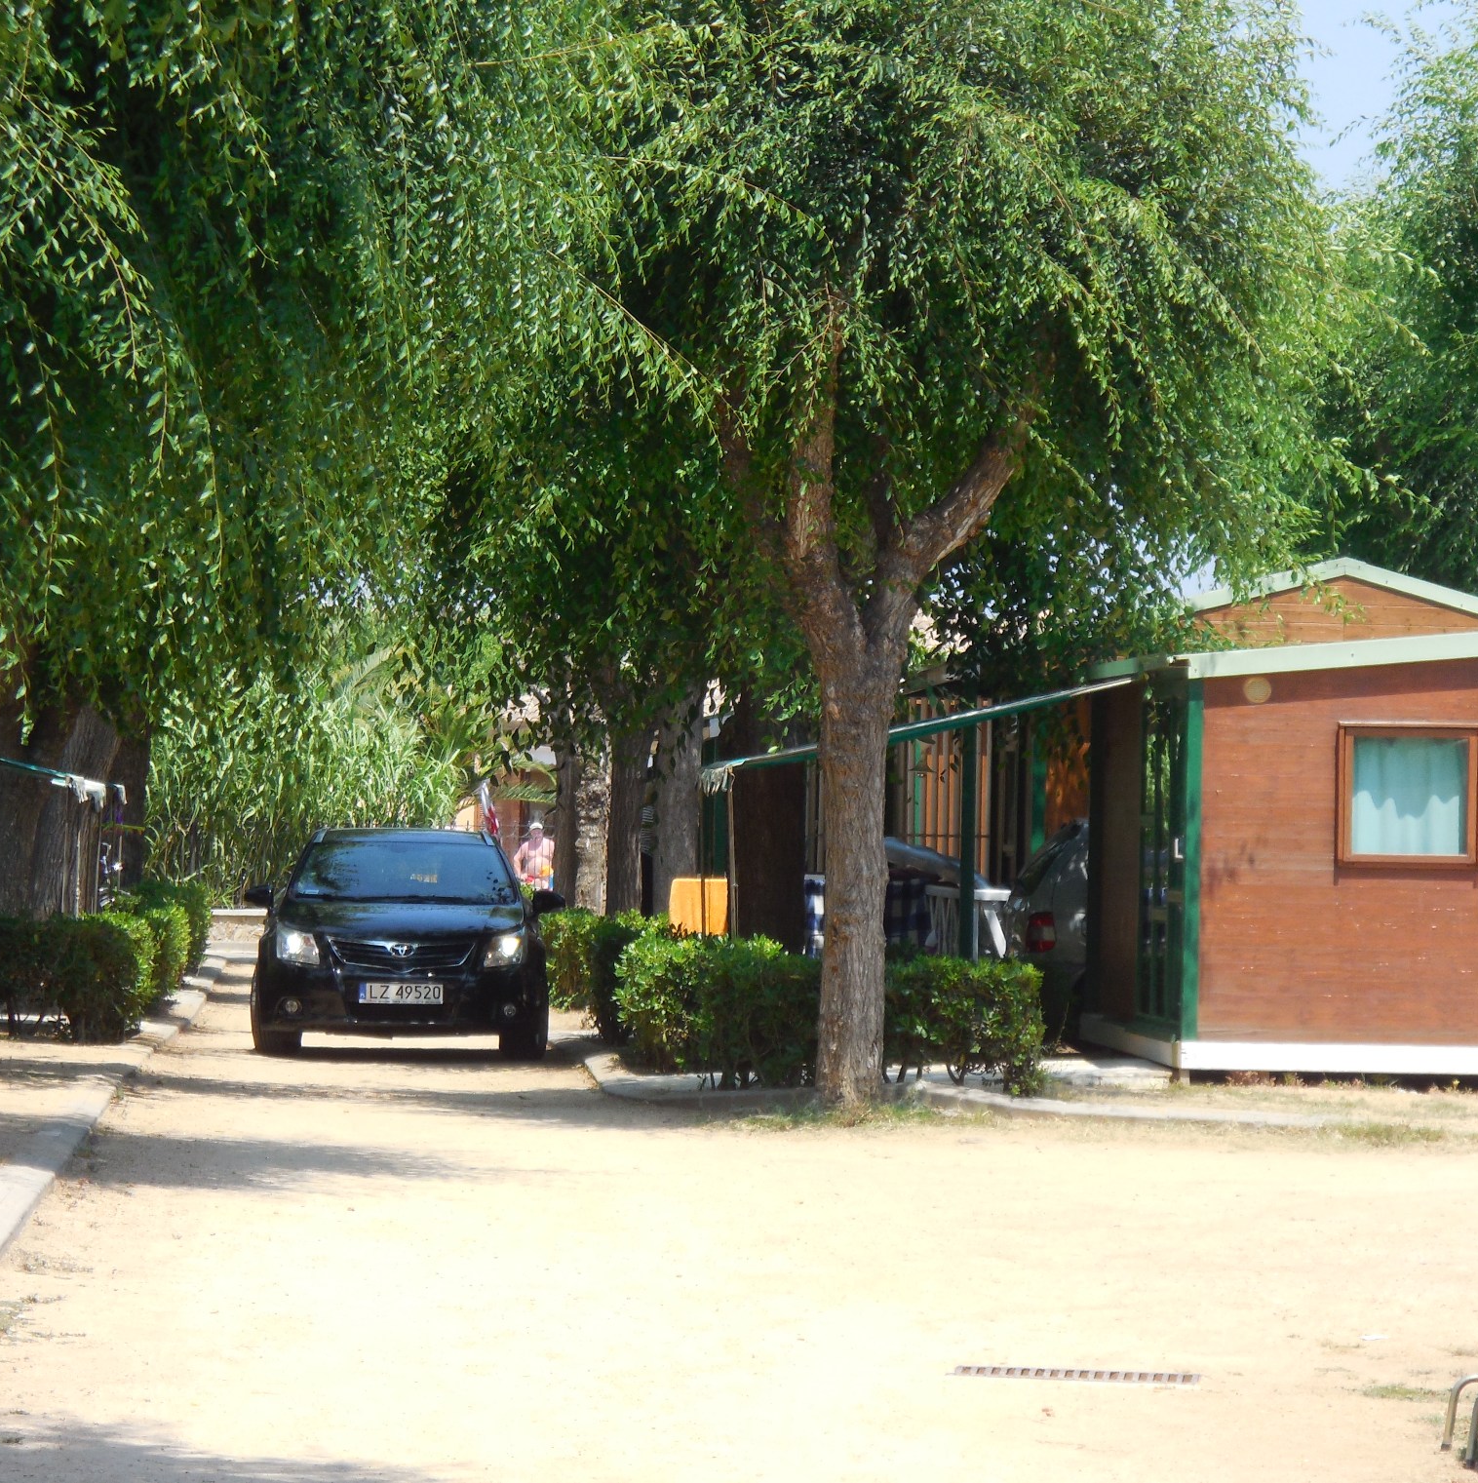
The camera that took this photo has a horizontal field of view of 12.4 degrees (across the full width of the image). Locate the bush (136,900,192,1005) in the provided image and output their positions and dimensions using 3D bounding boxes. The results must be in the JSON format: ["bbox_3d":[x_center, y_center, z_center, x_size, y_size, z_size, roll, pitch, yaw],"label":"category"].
[{"bbox_3d":[-4.312,1.557,50.200,0.580,0.800,0.950,1,0,-3],"label":"bush"}]

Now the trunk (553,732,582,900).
[{"bbox_3d":[-1.748,0.999,69.000,0.290,2.300,0.290,1,0,-4],"label":"trunk"}]

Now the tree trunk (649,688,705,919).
[{"bbox_3d":[-0.505,0.812,53.500,0.420,2.500,0.420,1,0,-4],"label":"tree trunk"}]

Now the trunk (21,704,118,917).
[{"bbox_3d":[-5.933,0.763,60.500,0.780,2.600,0.520,1,0,-3],"label":"trunk"}]

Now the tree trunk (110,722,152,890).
[{"bbox_3d":[-6.081,0.796,68.000,0.450,2.500,0.450,1,0,-3],"label":"tree trunk"}]

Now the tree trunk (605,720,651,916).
[{"bbox_3d":[-1.019,0.905,61.000,0.390,2.400,0.390,1,0,-4],"label":"tree trunk"}]

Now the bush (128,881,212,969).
[{"bbox_3d":[-5.025,1.623,60.000,0.780,0.820,1.100,1,0,-4],"label":"bush"}]

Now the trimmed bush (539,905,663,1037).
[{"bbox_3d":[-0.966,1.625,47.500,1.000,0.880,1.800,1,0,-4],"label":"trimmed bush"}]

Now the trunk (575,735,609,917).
[{"bbox_3d":[-1.598,0.866,74.000,0.370,2.700,0.370,1,0,-3],"label":"trunk"}]

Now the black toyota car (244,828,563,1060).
[{"bbox_3d":[-2.180,1.285,44.500,1.860,1.480,4.750,1,0,-2],"label":"black toyota car"}]

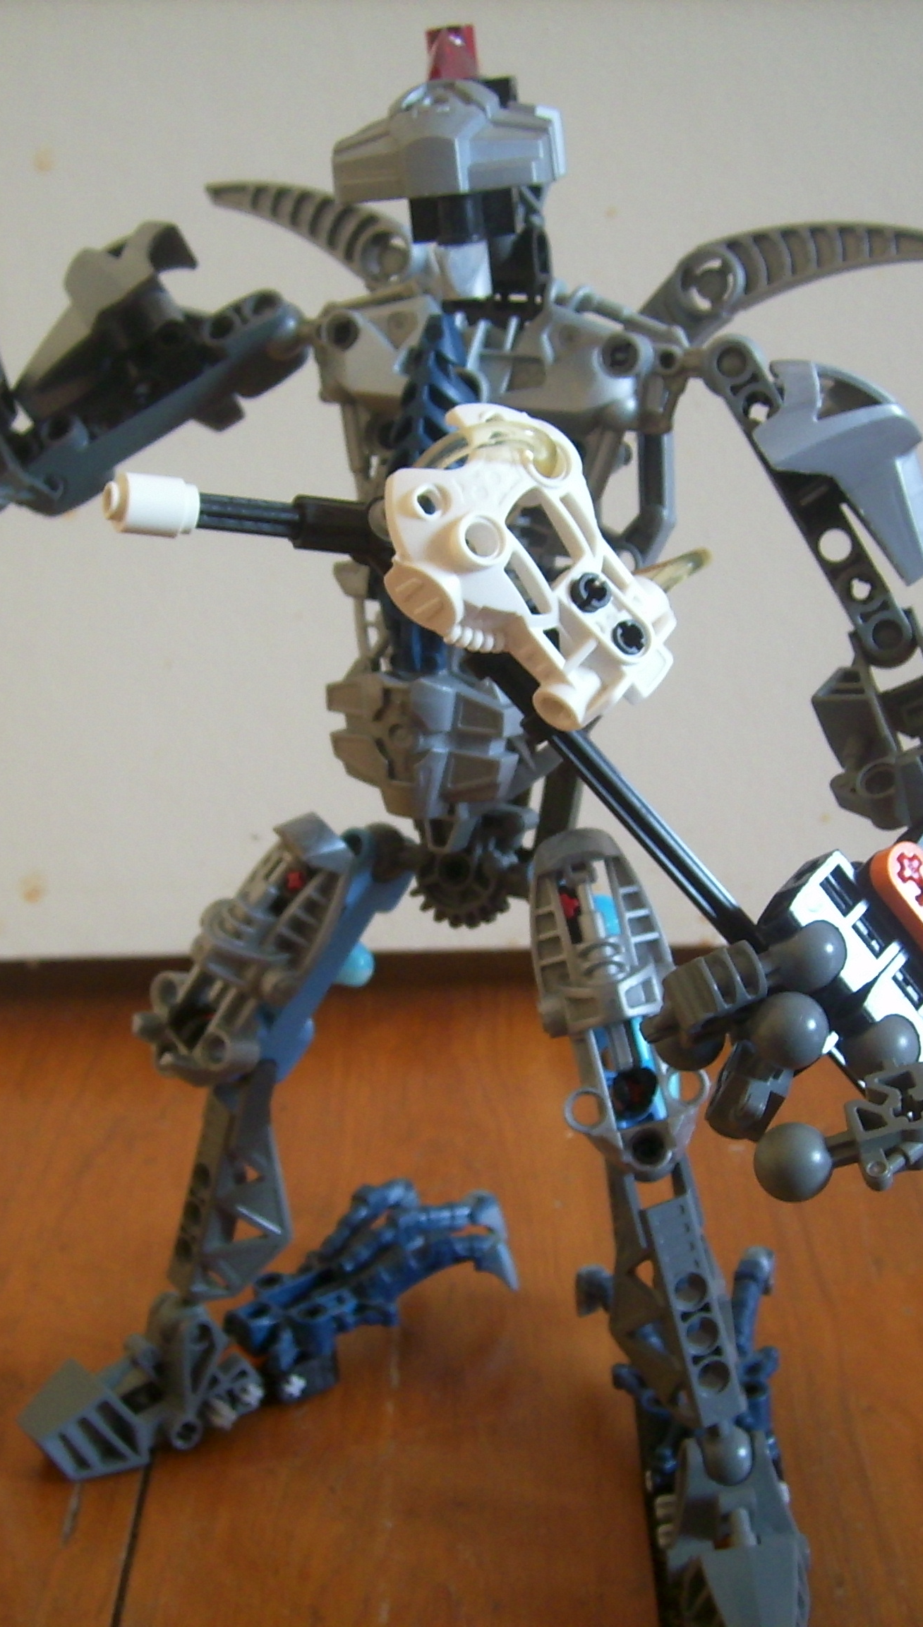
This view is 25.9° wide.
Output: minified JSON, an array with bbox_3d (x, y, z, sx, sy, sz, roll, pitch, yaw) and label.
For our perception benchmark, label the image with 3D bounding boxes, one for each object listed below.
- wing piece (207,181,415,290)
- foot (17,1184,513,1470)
[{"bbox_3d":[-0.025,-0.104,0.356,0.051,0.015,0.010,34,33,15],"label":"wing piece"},{"bbox_3d":[-0.038,0.103,0.411,0.105,0.032,0.033,-16,27,-32],"label":"foot"}]

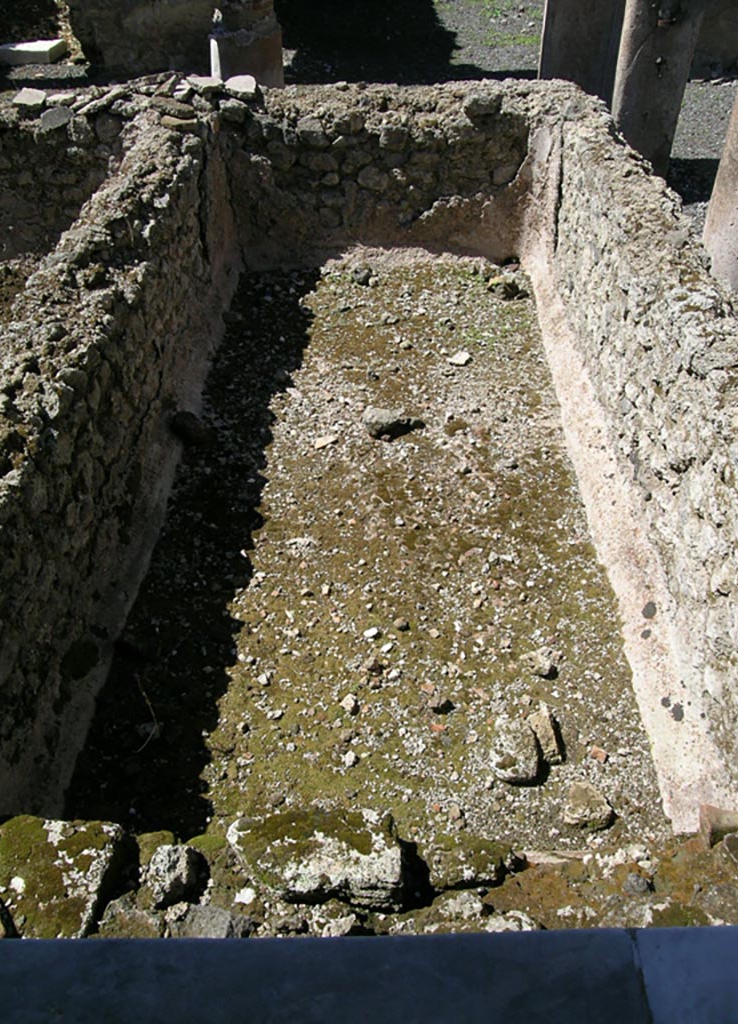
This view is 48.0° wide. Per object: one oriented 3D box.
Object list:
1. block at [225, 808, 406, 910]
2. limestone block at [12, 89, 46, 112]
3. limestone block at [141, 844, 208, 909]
[{"bbox_3d":[-0.072,0.495,1.180,0.238,0.100,0.108,-2,40,-2],"label":"block"},{"bbox_3d":[-1.601,-1.935,3.900,0.120,0.080,0.140,0,40,0],"label":"limestone block"},{"bbox_3d":[-0.276,0.519,1.180,0.080,0.073,0.064,0,40,0],"label":"limestone block"}]

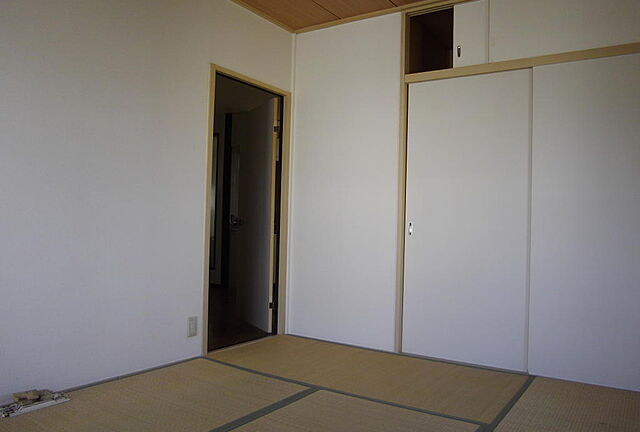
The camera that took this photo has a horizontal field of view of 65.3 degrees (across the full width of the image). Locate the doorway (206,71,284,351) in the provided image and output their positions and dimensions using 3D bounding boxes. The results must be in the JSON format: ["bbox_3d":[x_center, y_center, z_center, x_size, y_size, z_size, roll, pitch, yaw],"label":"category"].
[{"bbox_3d":[-0.517,-0.018,3.527,0.130,1.848,0.759,1,-1,34],"label":"doorway"}]

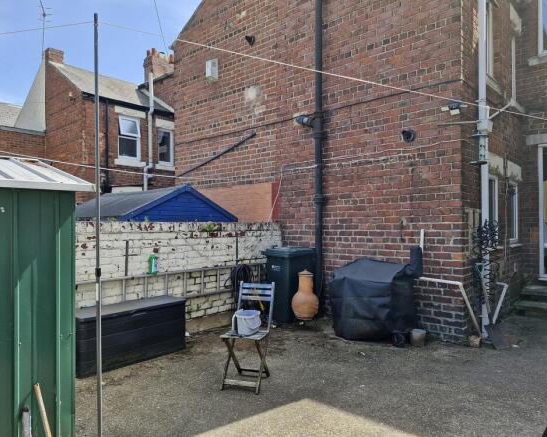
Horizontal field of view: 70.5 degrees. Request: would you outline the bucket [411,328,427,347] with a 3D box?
[{"bbox_3d":[1.762,1.446,4.707,0.175,0.175,0.175,-1,-2,35],"label":"bucket"}]

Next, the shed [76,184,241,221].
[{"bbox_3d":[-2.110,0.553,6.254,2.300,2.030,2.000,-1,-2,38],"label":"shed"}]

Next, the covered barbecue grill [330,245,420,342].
[{"bbox_3d":[1.328,0.947,4.966,1.000,1.180,0.570,-1,-2,35],"label":"covered barbecue grill"}]

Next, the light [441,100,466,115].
[{"bbox_3d":[2.183,-1.346,4.696,0.260,0.140,0.170,-1,-2,35],"label":"light"}]

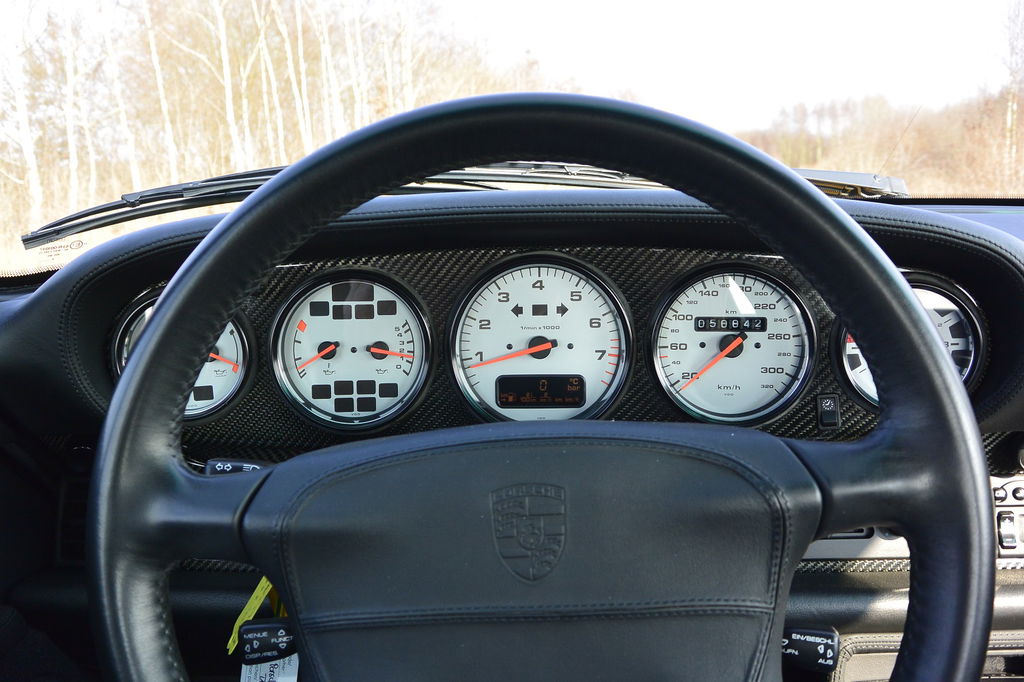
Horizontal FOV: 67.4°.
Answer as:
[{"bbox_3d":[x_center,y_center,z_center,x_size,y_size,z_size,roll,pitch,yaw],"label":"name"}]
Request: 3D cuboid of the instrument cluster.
[{"bbox_3d":[0.025,0.003,0.560,0.608,0.130,0.070,-1,-2,1],"label":"instrument cluster"}]

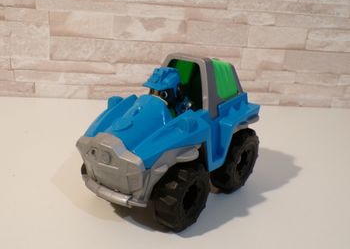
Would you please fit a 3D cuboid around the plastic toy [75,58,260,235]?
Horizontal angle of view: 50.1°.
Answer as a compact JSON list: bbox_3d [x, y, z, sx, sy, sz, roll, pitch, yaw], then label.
[{"bbox_3d":[0.001,0.001,0.359,0.103,0.134,0.179,17,24,35],"label":"plastic toy"}]

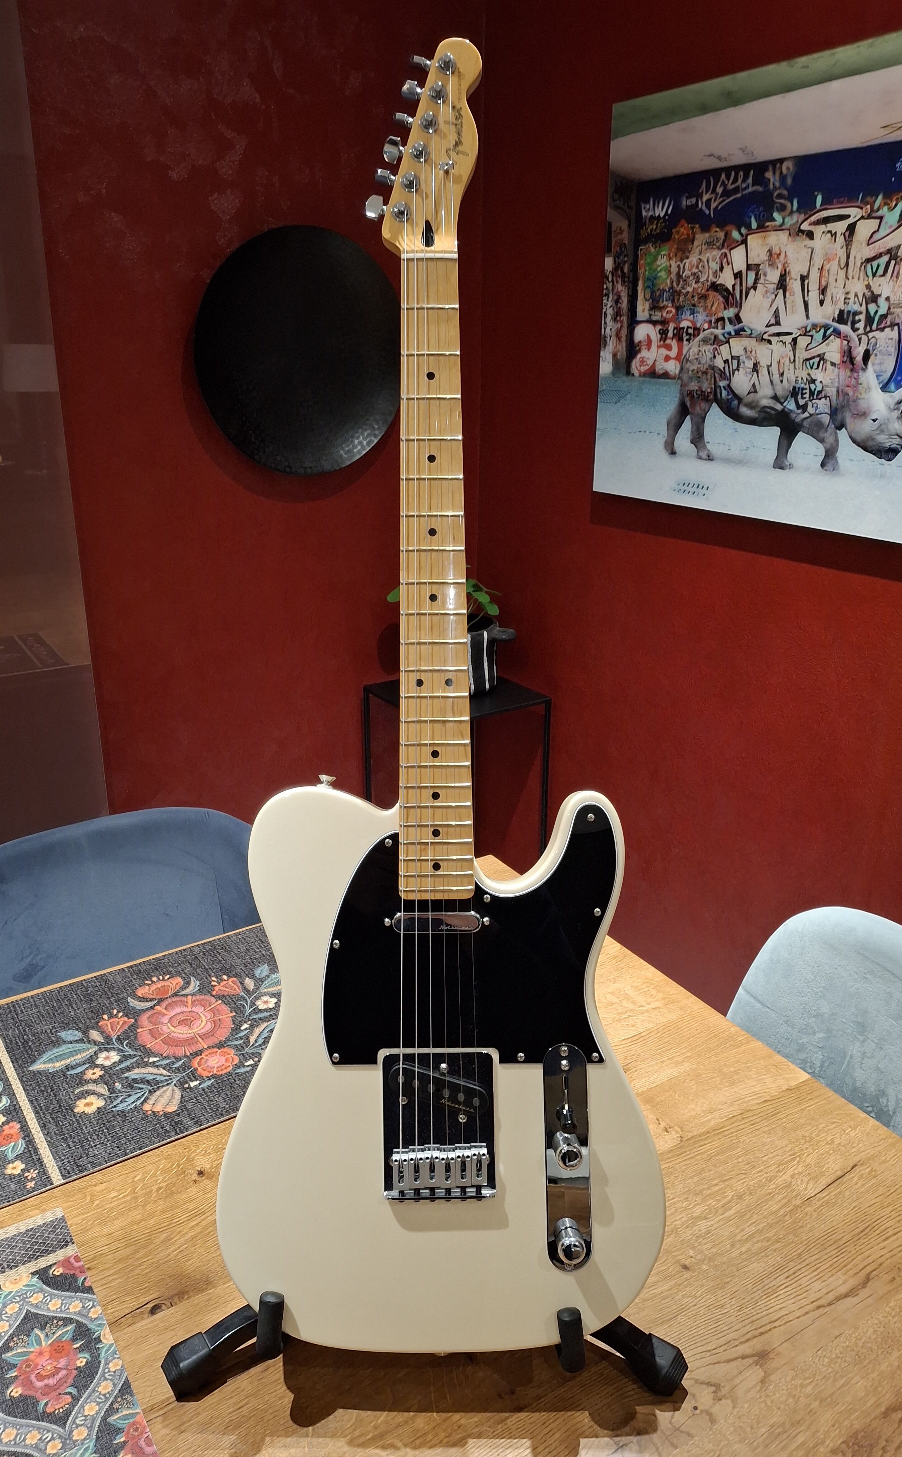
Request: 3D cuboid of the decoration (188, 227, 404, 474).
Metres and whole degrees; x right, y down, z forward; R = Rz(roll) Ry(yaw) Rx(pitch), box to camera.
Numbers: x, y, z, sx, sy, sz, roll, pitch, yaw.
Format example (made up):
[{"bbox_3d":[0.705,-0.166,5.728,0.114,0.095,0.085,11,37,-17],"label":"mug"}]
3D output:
[{"bbox_3d":[-0.260,-0.676,1.907,0.420,0.420,0.050,-12,24,-31],"label":"decoration"}]

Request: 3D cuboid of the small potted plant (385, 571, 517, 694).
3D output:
[{"bbox_3d":[0.005,-0.207,2.169,0.250,0.250,0.210,1,20,0],"label":"small potted plant"}]

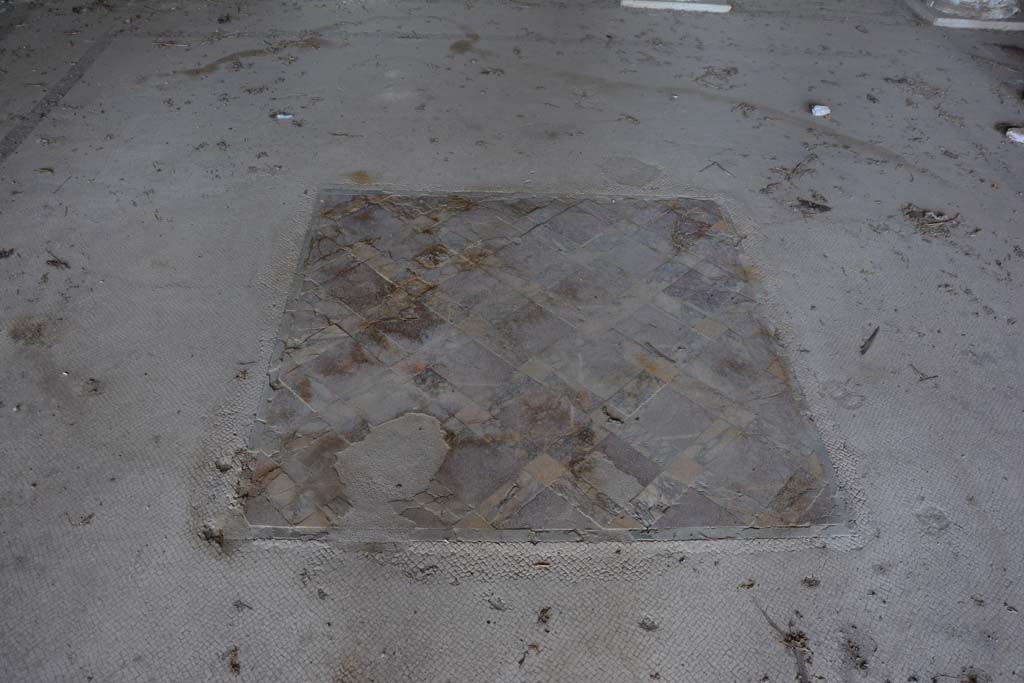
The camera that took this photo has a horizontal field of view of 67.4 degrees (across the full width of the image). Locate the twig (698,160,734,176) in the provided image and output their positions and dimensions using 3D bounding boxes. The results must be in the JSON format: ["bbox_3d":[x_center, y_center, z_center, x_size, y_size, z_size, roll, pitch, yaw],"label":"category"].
[{"bbox_3d":[0.815,-0.691,3.037,0.144,0.014,0.104,10,44,6],"label":"twig"}]

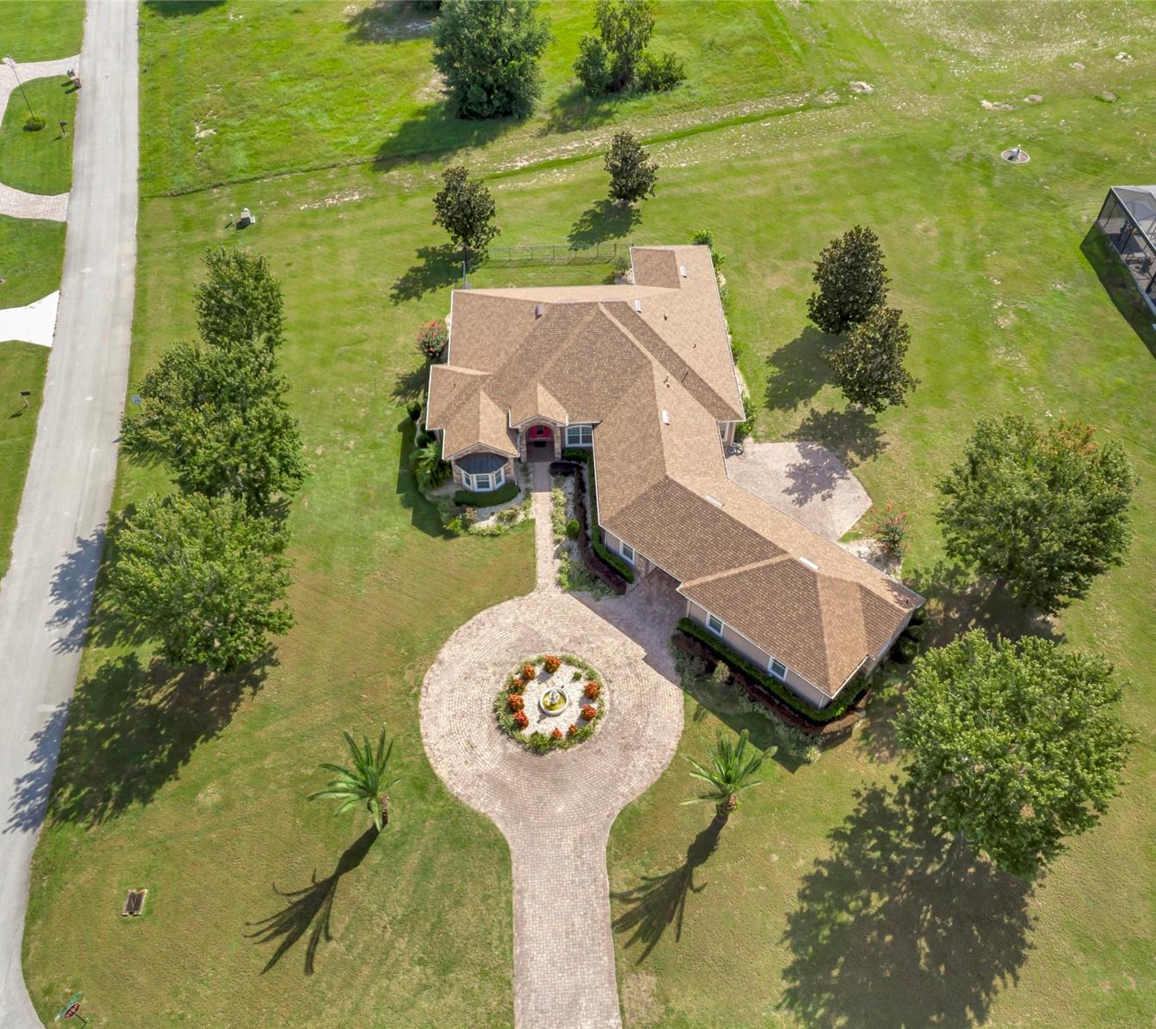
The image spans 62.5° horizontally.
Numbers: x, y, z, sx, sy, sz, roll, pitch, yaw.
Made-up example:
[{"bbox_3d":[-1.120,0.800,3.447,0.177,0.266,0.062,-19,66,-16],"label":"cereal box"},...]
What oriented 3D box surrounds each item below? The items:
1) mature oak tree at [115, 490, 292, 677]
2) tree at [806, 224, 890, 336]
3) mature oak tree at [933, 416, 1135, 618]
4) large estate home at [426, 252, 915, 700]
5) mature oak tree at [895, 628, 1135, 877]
[{"bbox_3d":[-19.389,4.050,50.303,8.718,10.937,7.984,-1,49,0],"label":"mature oak tree"},{"bbox_3d":[19.831,-16.810,69.297,5.417,8.463,5.447,-1,49,0],"label":"tree"},{"bbox_3d":[24.536,0.401,51.859,9.082,12.067,9.499,-1,49,0],"label":"mature oak tree"},{"bbox_3d":[4.406,-6.127,61.087,28.420,7.300,40.657,-2,49,-1],"label":"large estate home"},{"bbox_3d":[19.291,11.176,43.361,9.444,10.916,10.558,-1,49,0],"label":"mature oak tree"}]

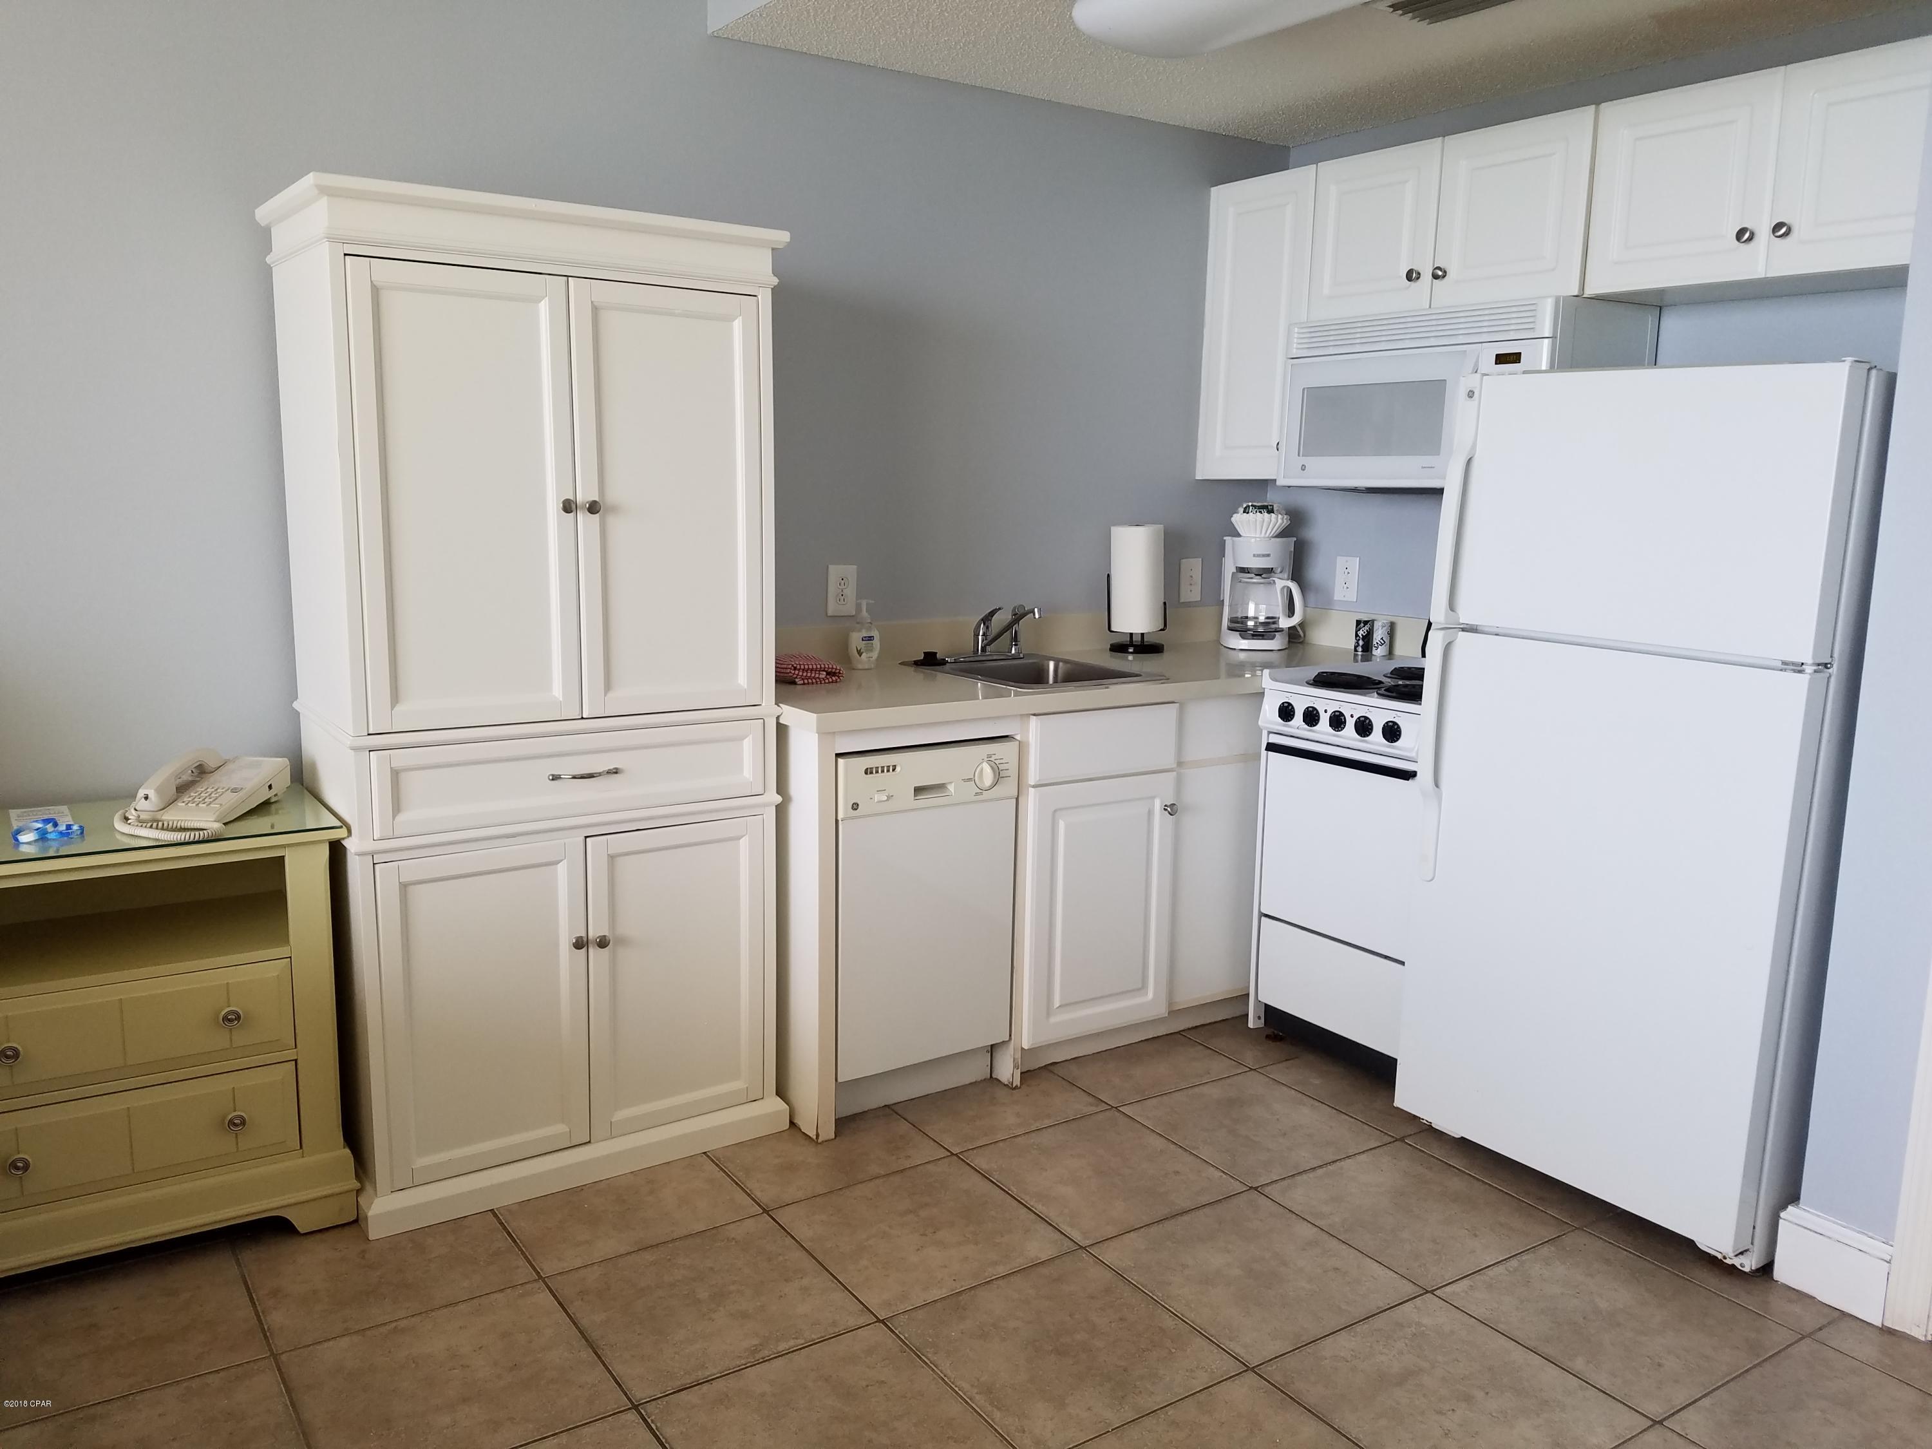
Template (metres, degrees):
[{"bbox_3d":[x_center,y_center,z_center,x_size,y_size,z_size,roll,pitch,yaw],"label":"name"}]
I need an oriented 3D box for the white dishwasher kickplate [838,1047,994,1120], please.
[{"bbox_3d":[-0.121,0.787,3.214,0.427,0.090,0.015,-5,12,-33],"label":"white dishwasher kickplate"}]

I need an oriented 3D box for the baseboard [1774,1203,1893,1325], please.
[{"bbox_3d":[1.496,0.929,2.502,0.020,0.141,0.184,-5,12,-33],"label":"baseboard"}]

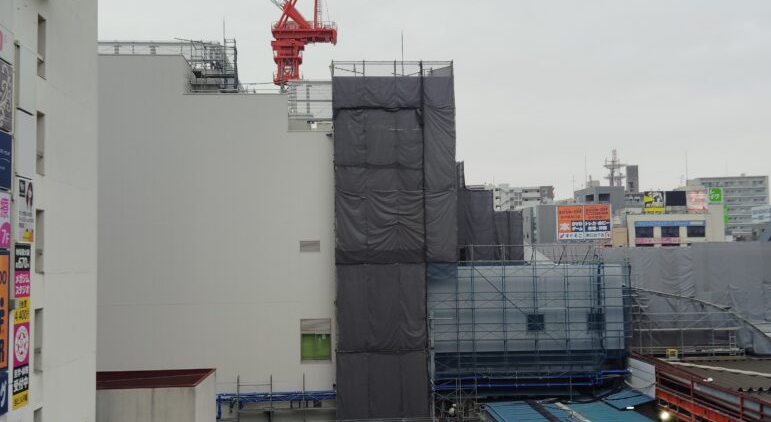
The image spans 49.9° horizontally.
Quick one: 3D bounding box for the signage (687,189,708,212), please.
[{"bbox_3d":[57.172,-1.832,152.000,3.900,3.900,0.350,-1,-4,0],"label":"signage"}]

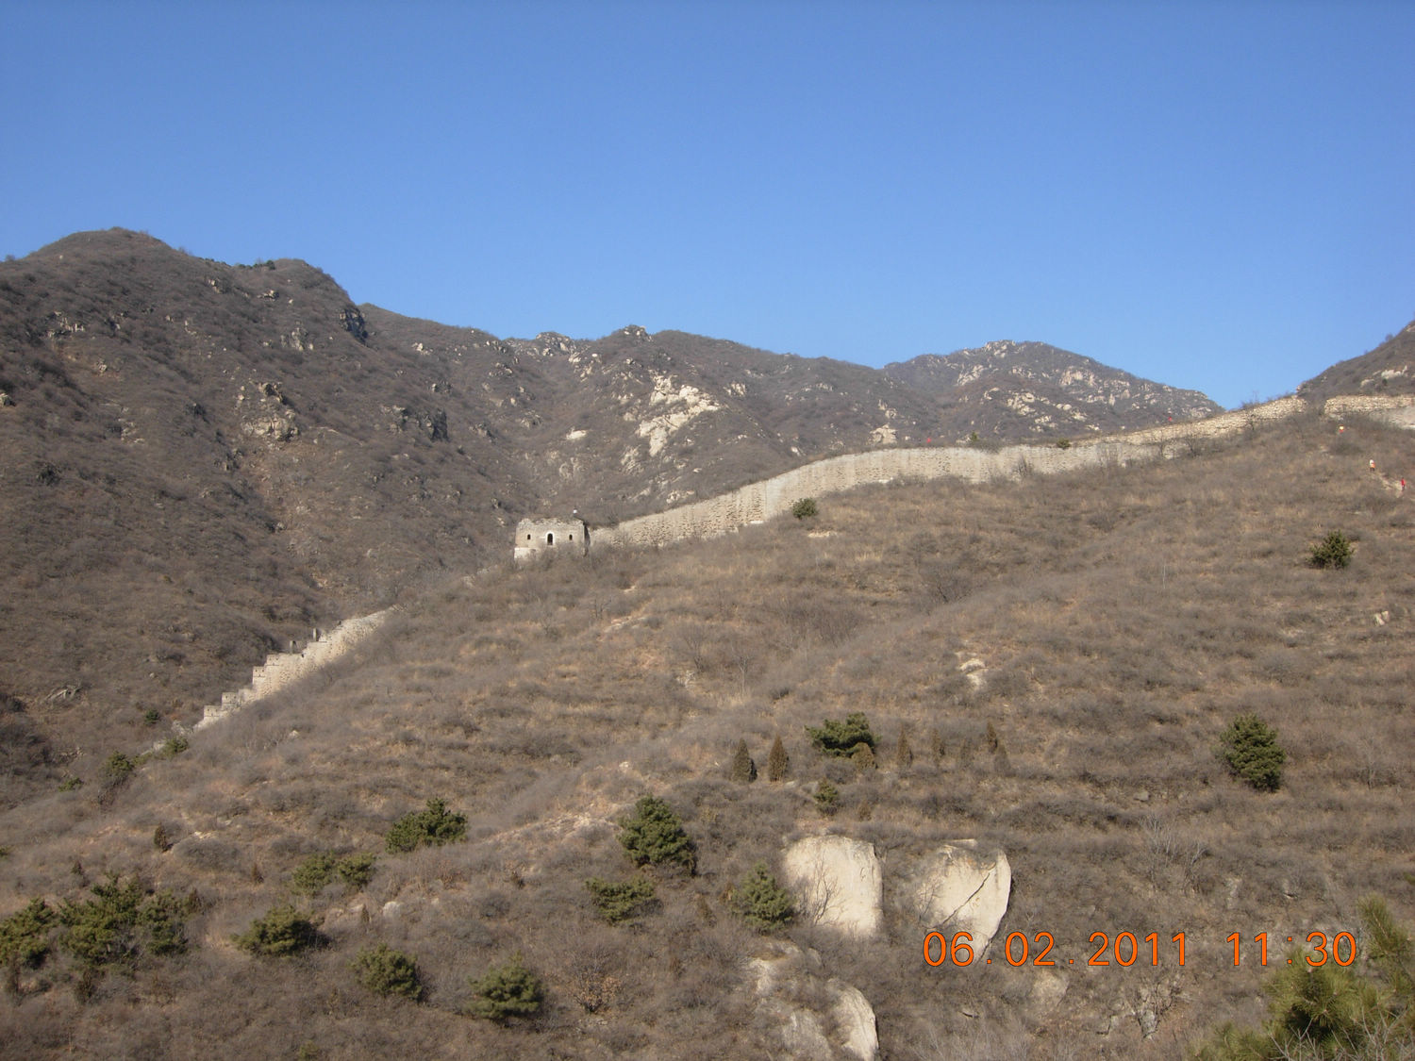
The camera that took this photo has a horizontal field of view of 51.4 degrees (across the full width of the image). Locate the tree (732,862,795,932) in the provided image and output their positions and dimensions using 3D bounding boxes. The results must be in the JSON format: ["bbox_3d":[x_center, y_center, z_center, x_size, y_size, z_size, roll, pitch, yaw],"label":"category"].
[{"bbox_3d":[4.020,26.150,105.000,4.360,4.950,4.060,0,-2,0],"label":"tree"}]

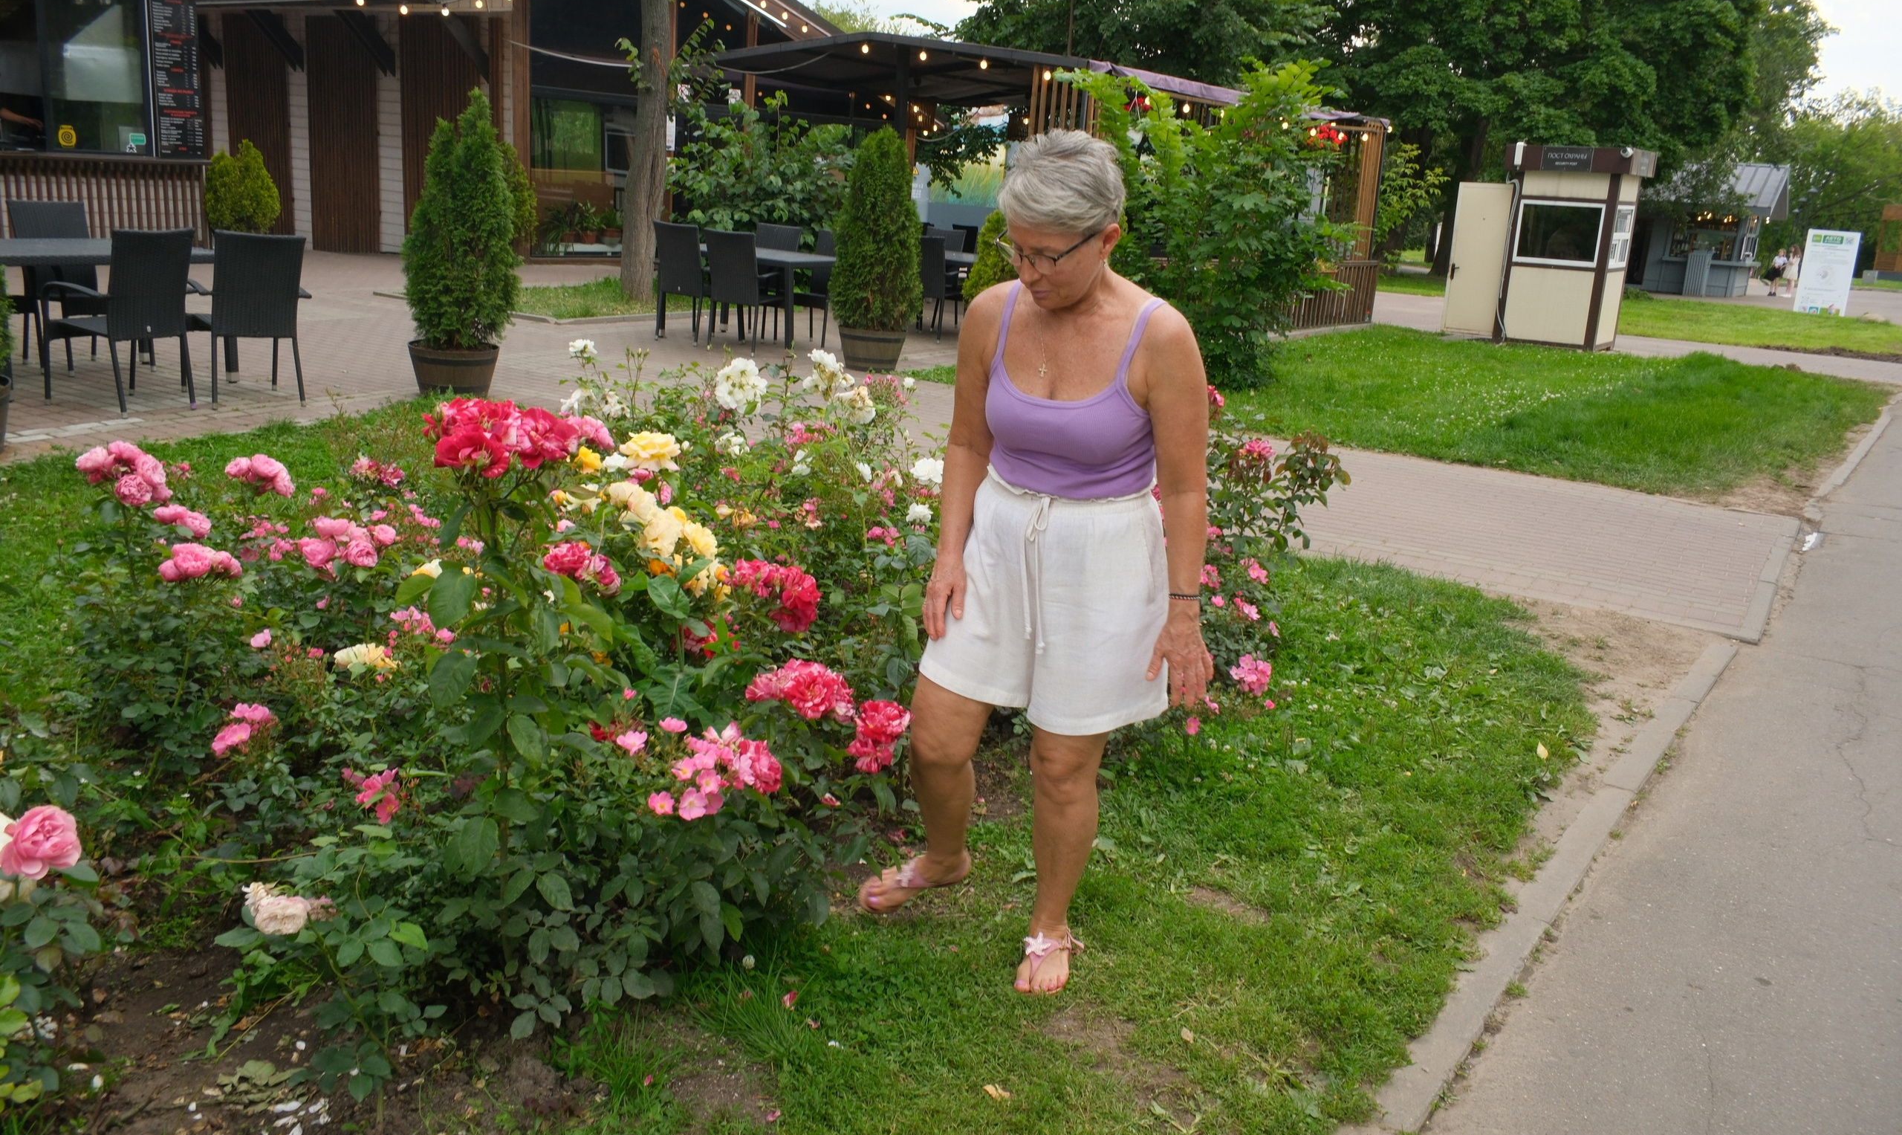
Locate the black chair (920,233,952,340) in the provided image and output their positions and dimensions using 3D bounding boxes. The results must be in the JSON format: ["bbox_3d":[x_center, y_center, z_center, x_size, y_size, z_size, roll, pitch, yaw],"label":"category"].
[{"bbox_3d":[-0.115,-2.633,13.498,0.560,0.930,0.620,14,17,33],"label":"black chair"}]

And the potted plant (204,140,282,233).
[{"bbox_3d":[-8.123,-4.295,16.263,0.795,1.099,0.795,4,14,0],"label":"potted plant"}]

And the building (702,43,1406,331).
[{"bbox_3d":[1.201,-4.087,16.175,3.800,2.600,8.700,17,20,42],"label":"building"}]

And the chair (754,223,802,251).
[{"bbox_3d":[-1.655,-2.426,12.206,0.570,0.900,0.600,13,17,33],"label":"chair"}]

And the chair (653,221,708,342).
[{"bbox_3d":[-1.987,-2.245,11.380,0.570,0.900,0.600,13,17,34],"label":"chair"}]

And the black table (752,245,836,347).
[{"bbox_3d":[-1.589,-2.200,11.684,1.500,0.730,0.900,13,17,34],"label":"black table"}]

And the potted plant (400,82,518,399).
[{"bbox_3d":[-2.881,-1.881,8.338,0.670,1.700,0.670,-2,15,-19],"label":"potted plant"}]

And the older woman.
[{"bbox_3d":[0.165,0.005,2.704,0.580,1.600,0.420,10,16,24],"label":"older woman"}]

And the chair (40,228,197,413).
[{"bbox_3d":[-4.424,-1.326,7.588,0.610,0.930,0.560,11,16,27],"label":"chair"}]

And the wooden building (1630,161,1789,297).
[{"bbox_3d":[24.388,-11.104,46.754,4.600,4.160,4.500,14,17,33],"label":"wooden building"}]

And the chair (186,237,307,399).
[{"bbox_3d":[-3.825,-1.356,7.682,0.570,0.900,0.600,-7,18,-35],"label":"chair"}]

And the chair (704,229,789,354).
[{"bbox_3d":[-1.502,-2.143,11.140,0.570,0.900,0.600,14,18,35],"label":"chair"}]

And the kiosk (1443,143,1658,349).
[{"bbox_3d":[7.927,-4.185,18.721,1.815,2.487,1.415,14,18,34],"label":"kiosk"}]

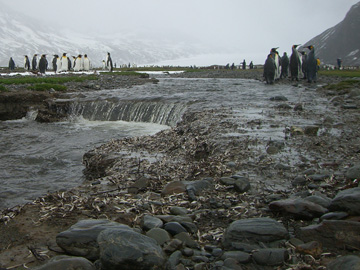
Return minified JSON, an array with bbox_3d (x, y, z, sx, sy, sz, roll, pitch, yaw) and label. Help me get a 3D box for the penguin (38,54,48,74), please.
[{"bbox_3d":[-5.941,-3.060,17.200,0.310,0.870,0.340,4,11,20],"label":"penguin"}]

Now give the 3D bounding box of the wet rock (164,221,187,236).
[{"bbox_3d":[-0.015,0.349,1.464,0.085,0.043,0.068,0,10,0],"label":"wet rock"}]

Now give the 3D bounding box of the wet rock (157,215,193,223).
[{"bbox_3d":[-0.021,0.323,1.526,0.142,0.034,0.075,0,10,-1],"label":"wet rock"}]

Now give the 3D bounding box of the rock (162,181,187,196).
[{"bbox_3d":[-0.026,0.251,1.855,0.115,0.060,0.085,0,10,-1],"label":"rock"}]

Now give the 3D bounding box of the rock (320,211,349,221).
[{"bbox_3d":[0.566,0.297,1.448,0.107,0.032,0.060,4,11,22],"label":"rock"}]

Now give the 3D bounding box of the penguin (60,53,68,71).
[{"bbox_3d":[-5.378,-3.366,18.400,0.310,0.880,0.330,-3,10,-14],"label":"penguin"}]

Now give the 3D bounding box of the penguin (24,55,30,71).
[{"bbox_3d":[-8.600,-4.080,22.300,0.300,0.860,0.270,-4,11,-22],"label":"penguin"}]

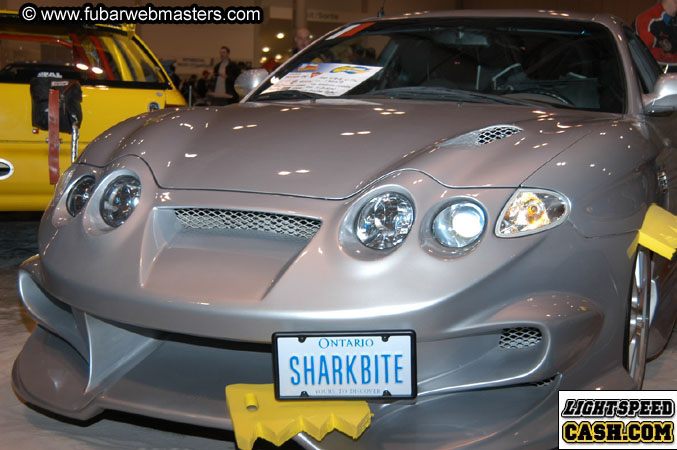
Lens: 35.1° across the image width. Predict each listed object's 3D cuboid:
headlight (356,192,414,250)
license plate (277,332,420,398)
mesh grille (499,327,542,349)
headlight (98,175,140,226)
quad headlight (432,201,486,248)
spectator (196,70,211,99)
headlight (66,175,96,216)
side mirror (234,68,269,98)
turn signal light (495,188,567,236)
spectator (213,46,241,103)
[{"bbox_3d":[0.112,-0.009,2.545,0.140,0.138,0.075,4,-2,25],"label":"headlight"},{"bbox_3d":[0.015,0.306,2.335,0.312,0.160,0.020,-1,13,4],"label":"license plate"},{"bbox_3d":[0.432,0.267,2.540,0.110,0.058,0.035,4,8,25],"label":"mesh grille"},{"bbox_3d":[-0.583,-0.064,2.865,0.140,0.138,0.075,4,-2,25],"label":"headlight"},{"bbox_3d":[0.287,0.000,2.530,0.122,0.118,0.072,4,-2,25],"label":"quad headlight"},{"bbox_3d":[-3.151,-2.955,25.084,0.480,1.300,0.550,-3,9,-30],"label":"spectator"},{"bbox_3d":[-0.712,-0.082,2.985,0.122,0.118,0.072,4,-2,25],"label":"headlight"},{"bbox_3d":[-0.329,-0.571,4.320,0.185,0.125,0.110,4,8,25],"label":"side mirror"},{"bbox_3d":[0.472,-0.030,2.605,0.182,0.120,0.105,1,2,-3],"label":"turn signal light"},{"bbox_3d":[-2.221,-2.633,21.113,0.520,1.750,0.350,5,9,30],"label":"spectator"}]

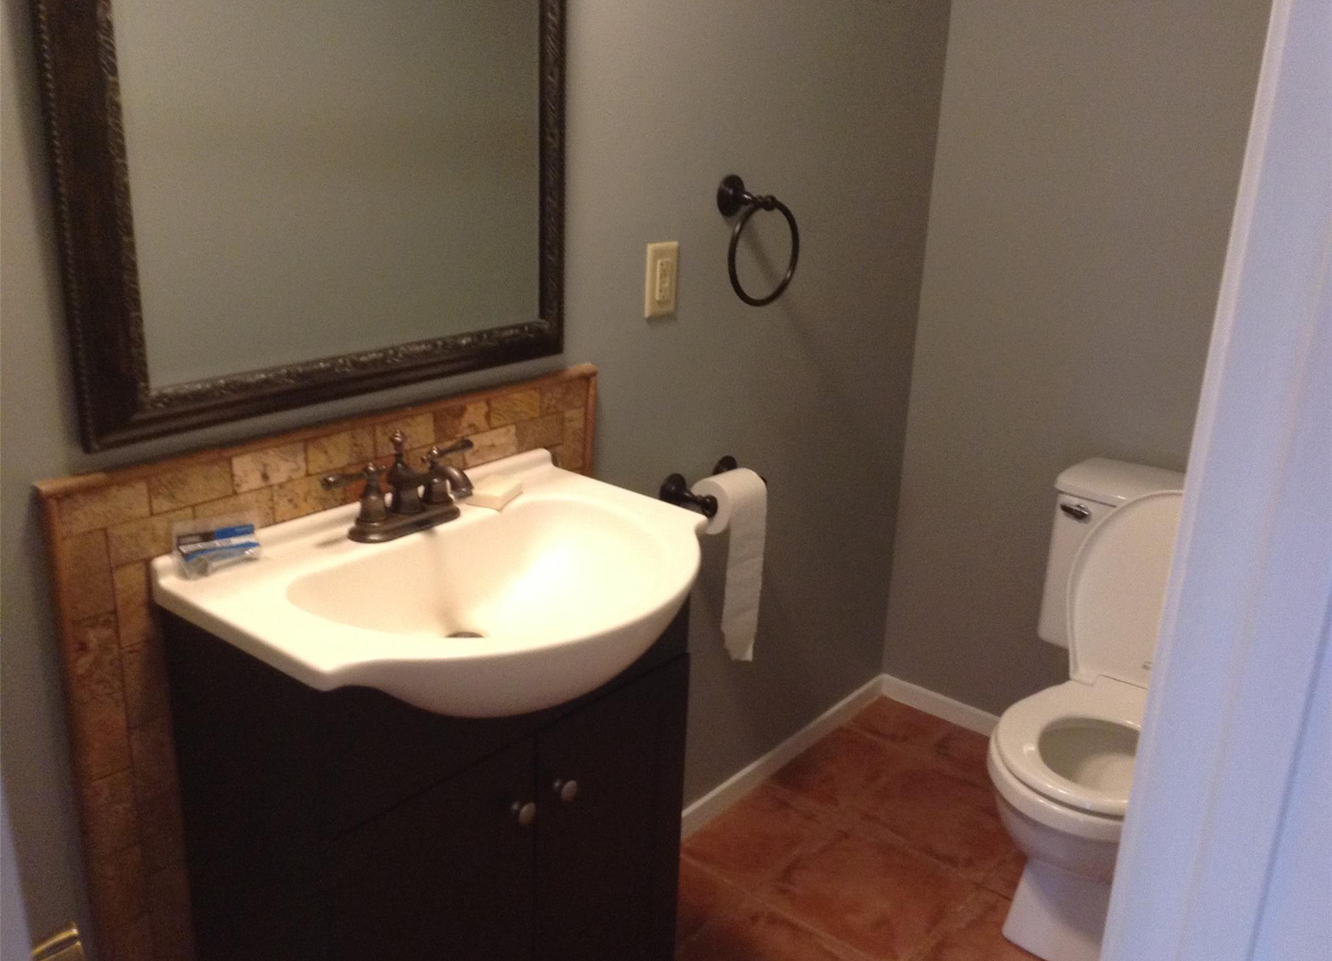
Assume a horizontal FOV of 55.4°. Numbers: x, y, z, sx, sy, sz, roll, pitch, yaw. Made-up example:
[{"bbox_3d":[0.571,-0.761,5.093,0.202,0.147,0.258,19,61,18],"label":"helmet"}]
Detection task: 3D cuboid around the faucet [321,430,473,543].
[{"bbox_3d":[-0.294,0.012,1.575,0.166,0.131,0.238,17,23,37],"label":"faucet"}]

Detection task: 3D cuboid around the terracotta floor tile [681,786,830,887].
[{"bbox_3d":[0.182,0.687,2.450,0.200,0.012,0.303,17,23,37],"label":"terracotta floor tile"}]

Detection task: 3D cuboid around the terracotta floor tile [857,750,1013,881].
[{"bbox_3d":[0.578,0.674,2.535,0.277,0.012,0.310,17,23,37],"label":"terracotta floor tile"}]

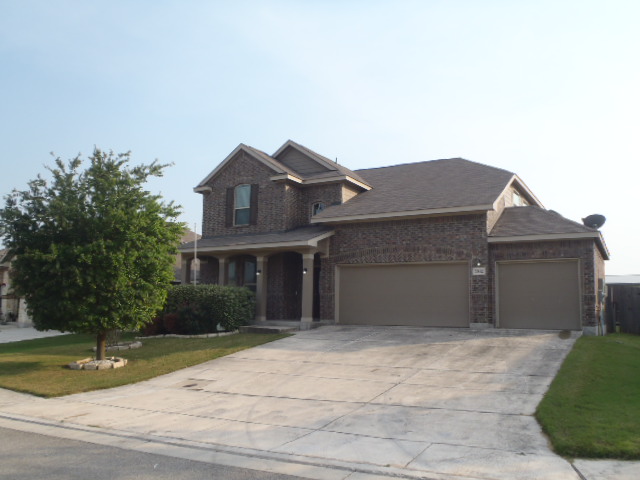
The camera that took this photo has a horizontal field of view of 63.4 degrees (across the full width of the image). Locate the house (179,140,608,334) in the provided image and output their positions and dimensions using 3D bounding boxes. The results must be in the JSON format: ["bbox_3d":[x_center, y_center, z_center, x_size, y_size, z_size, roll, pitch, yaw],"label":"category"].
[{"bbox_3d":[3.610,-0.370,23.860,16.500,8.320,13.400,-3,-8,30],"label":"house"}]

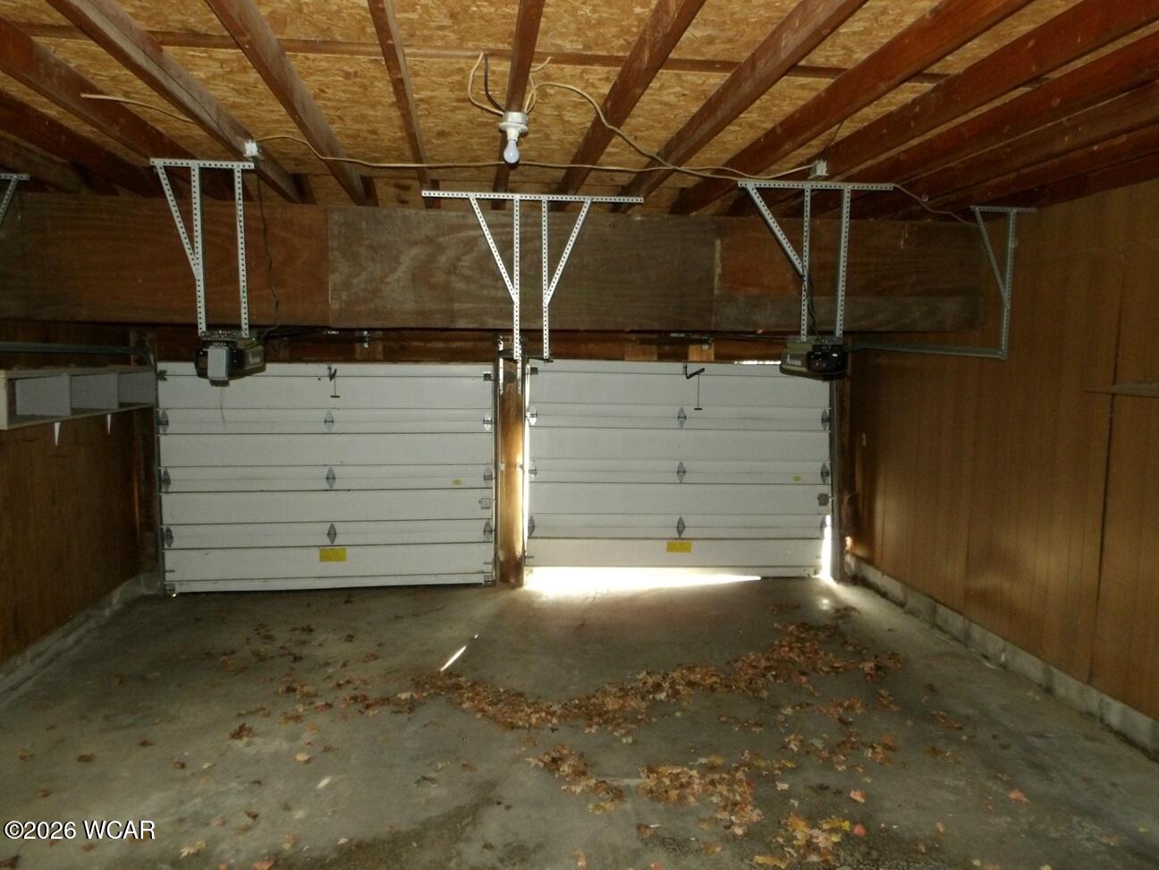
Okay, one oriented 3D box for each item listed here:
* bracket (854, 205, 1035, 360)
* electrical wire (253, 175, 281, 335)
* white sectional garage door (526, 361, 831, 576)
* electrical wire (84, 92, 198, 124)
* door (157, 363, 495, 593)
[{"bbox_3d":[2.541,-1.071,5.920,0.480,0.930,2.150,0,6,-7],"label":"bracket"},{"bbox_3d":[-1.623,-0.928,3.962,0.140,0.830,0.160,0,6,-7],"label":"electrical wire"},{"bbox_3d":[0.973,0.333,7.318,2.920,2.050,0.060,0,6,-7],"label":"white sectional garage door"},{"bbox_3d":[-1.846,-1.373,3.257,0.060,0.070,0.480,5,7,35],"label":"electrical wire"},{"bbox_3d":[-2.217,0.384,6.937,2.880,2.050,0.060,0,6,-7],"label":"door"}]

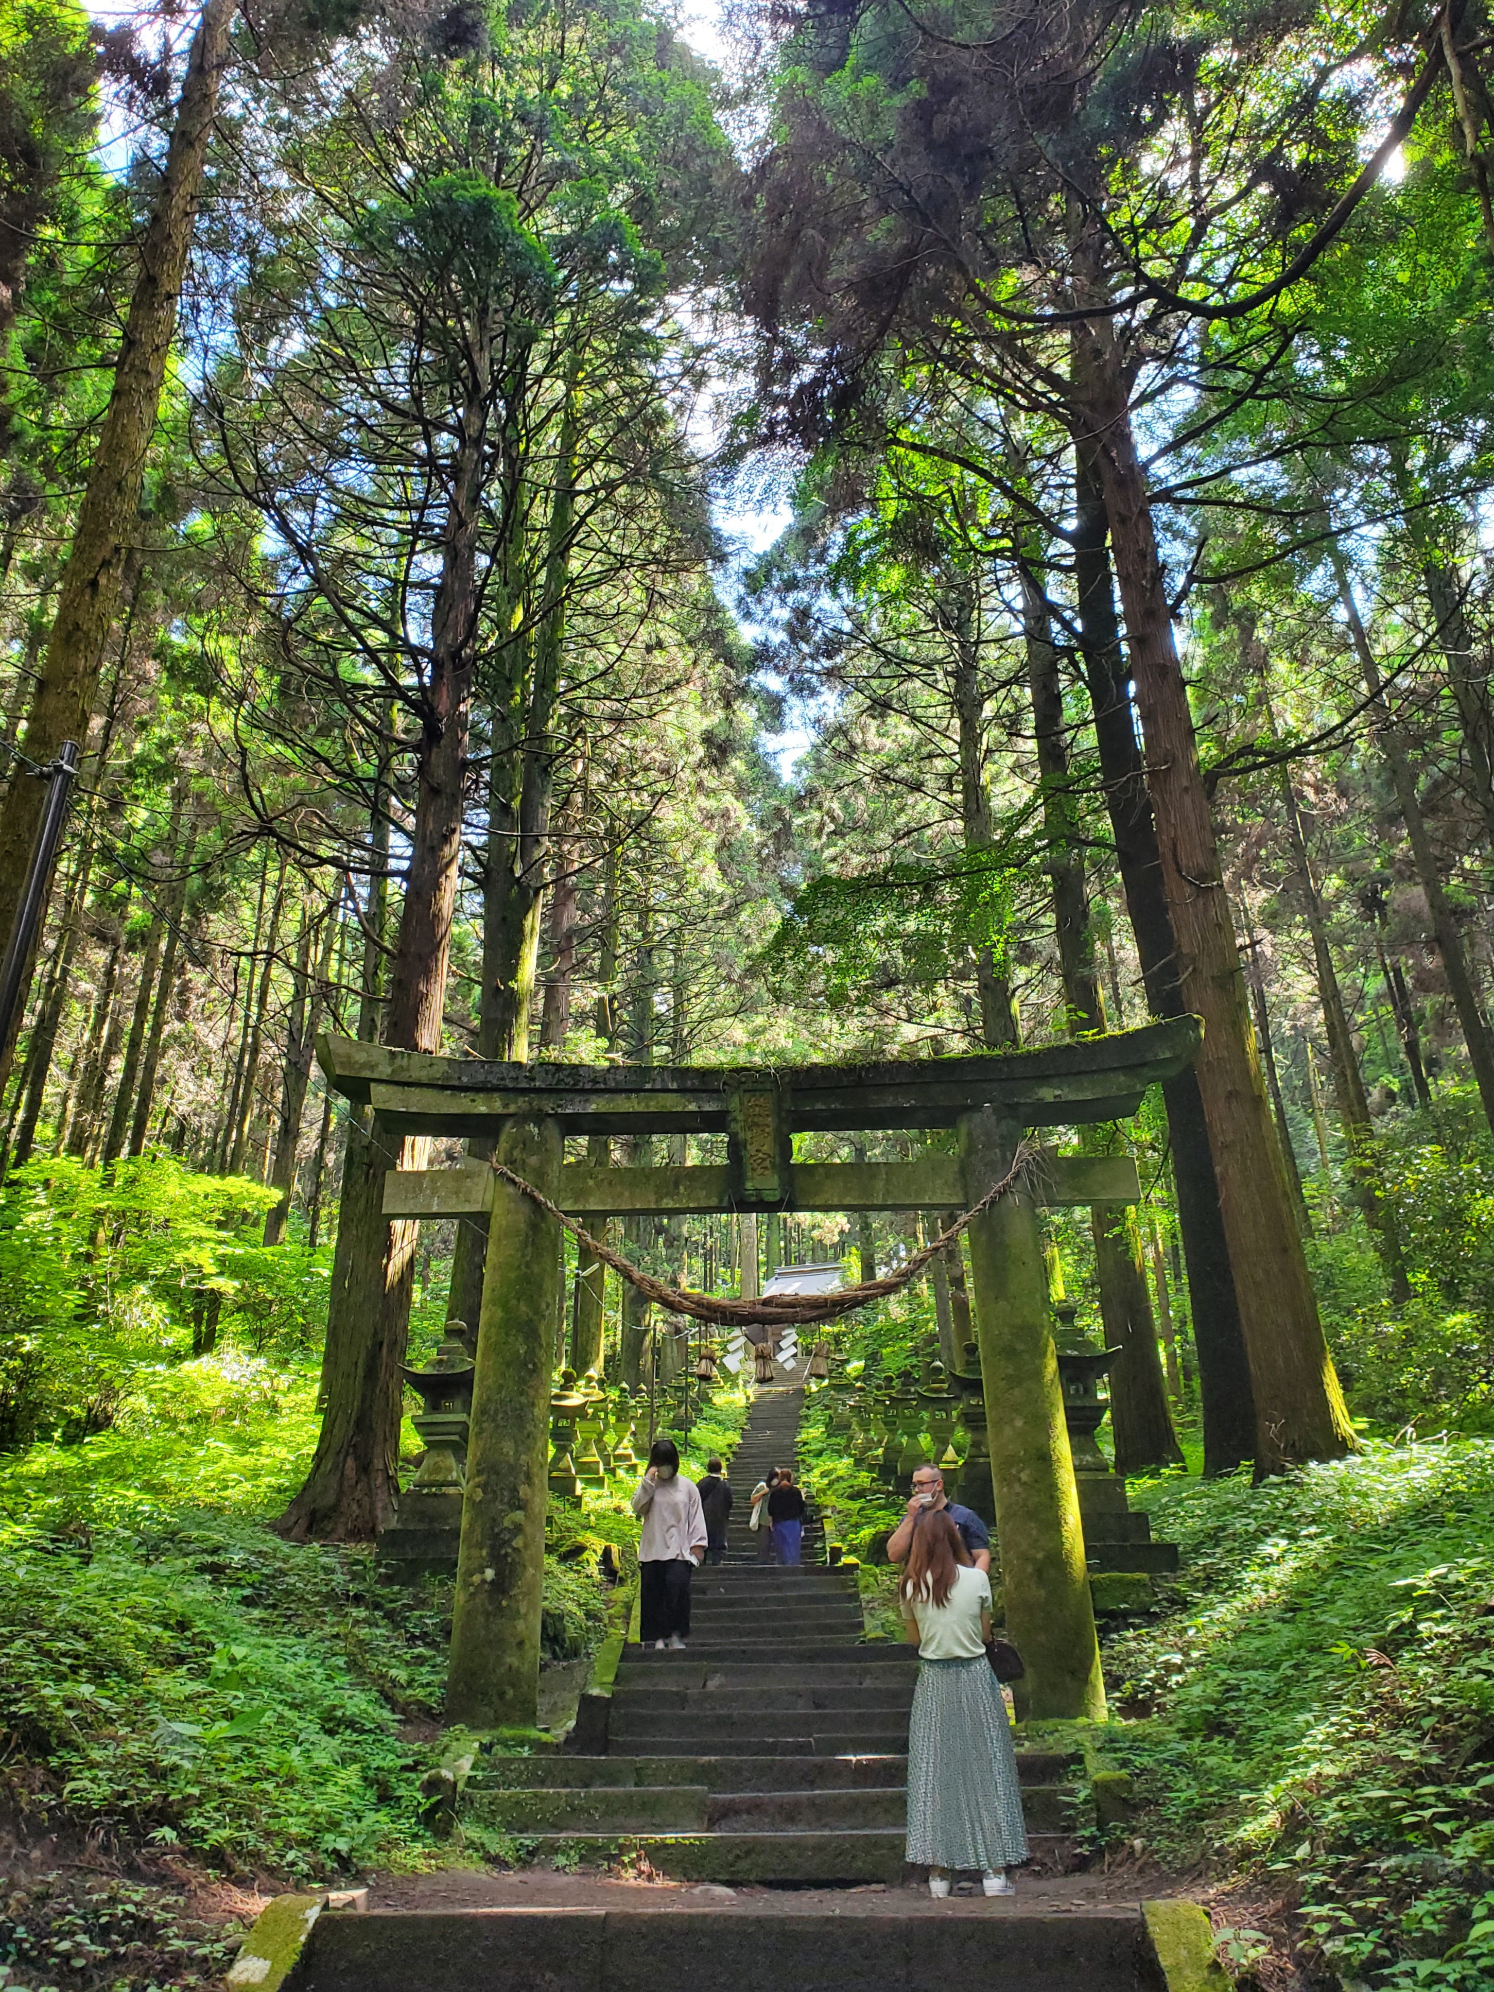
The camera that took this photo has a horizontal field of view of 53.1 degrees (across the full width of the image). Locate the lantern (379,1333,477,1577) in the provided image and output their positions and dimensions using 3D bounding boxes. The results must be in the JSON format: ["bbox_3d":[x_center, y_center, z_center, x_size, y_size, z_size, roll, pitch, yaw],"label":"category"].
[{"bbox_3d":[-2.686,3.966,13.218,1.250,2.215,1.250,-1,-26,1],"label":"lantern"}]

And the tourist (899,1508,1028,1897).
[{"bbox_3d":[0.938,3.151,6.745,0.540,1.600,0.420,-4,-26,6],"label":"tourist"}]

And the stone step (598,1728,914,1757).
[{"bbox_3d":[0.153,4.371,8.771,1.922,0.152,0.420,-1,-26,1],"label":"stone step"}]

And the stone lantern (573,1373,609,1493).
[{"bbox_3d":[-2.436,6.768,23.421,0.600,1.853,0.600,-1,-26,1],"label":"stone lantern"}]

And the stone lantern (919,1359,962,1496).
[{"bbox_3d":[2.814,6.255,21.739,0.660,1.939,0.660,-1,-26,1],"label":"stone lantern"}]

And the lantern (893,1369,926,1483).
[{"bbox_3d":[2.628,6.941,24.187,0.600,1.815,0.600,-1,-26,1],"label":"lantern"}]

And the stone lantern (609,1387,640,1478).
[{"bbox_3d":[-2.428,8.634,29.742,0.620,1.810,0.620,-1,-26,1],"label":"stone lantern"}]

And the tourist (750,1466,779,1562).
[{"bbox_3d":[0.237,6.940,19.422,0.360,1.580,0.450,-14,-29,25],"label":"tourist"}]

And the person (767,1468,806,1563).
[{"bbox_3d":[0.530,6.870,19.231,0.500,1.580,0.360,-3,-26,5],"label":"person"}]

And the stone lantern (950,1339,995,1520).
[{"bbox_3d":[2.943,5.408,18.702,0.800,2.196,0.800,-1,-26,1],"label":"stone lantern"}]

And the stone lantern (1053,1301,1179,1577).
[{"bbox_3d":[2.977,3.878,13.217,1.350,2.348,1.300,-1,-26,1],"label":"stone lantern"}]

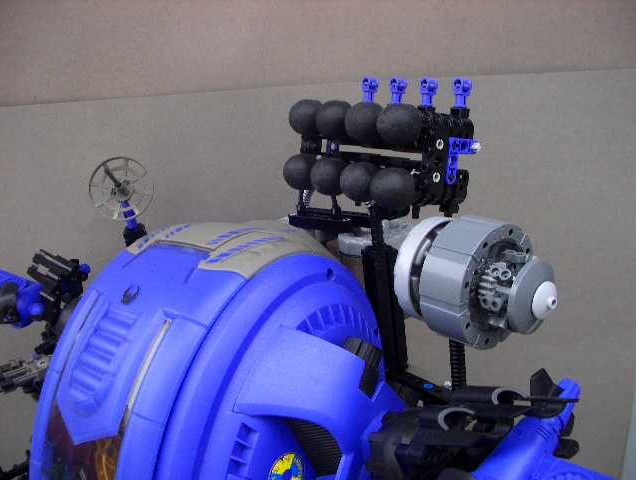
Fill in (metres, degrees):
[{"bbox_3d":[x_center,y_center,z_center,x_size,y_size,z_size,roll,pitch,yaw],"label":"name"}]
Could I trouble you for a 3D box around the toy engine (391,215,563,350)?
[{"bbox_3d":[0.072,0.019,0.278,0.054,0.054,0.065,-5,14,-40],"label":"toy engine"}]

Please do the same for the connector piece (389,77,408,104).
[{"bbox_3d":[0.048,-0.089,0.389,0.008,0.016,0.007,-5,15,-41],"label":"connector piece"}]

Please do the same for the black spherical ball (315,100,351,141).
[{"bbox_3d":[0.010,-0.068,0.367,0.022,0.022,0.022,3,12,-1],"label":"black spherical ball"}]

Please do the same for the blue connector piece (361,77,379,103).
[{"bbox_3d":[0.033,-0.096,0.413,0.008,0.016,0.007,-5,14,-42],"label":"blue connector piece"}]

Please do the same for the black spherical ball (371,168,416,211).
[{"bbox_3d":[0.039,-0.027,0.338,0.022,0.022,0.022,3,12,-1],"label":"black spherical ball"}]

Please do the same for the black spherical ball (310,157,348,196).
[{"bbox_3d":[0.007,-0.036,0.366,0.022,0.022,0.022,2,14,0],"label":"black spherical ball"}]

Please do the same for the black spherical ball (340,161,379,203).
[{"bbox_3d":[0.022,-0.031,0.349,0.022,0.022,0.022,2,14,0],"label":"black spherical ball"}]

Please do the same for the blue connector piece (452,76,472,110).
[{"bbox_3d":[0.079,-0.080,0.354,0.008,0.016,0.007,-5,15,-41],"label":"blue connector piece"}]

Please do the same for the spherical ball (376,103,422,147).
[{"bbox_3d":[0.042,-0.059,0.332,0.022,0.022,0.022,3,12,-1],"label":"spherical ball"}]

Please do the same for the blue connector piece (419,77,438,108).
[{"bbox_3d":[0.063,-0.085,0.372,0.008,0.016,0.007,-5,15,-41],"label":"blue connector piece"}]

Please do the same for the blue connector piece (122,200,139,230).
[{"bbox_3d":[-0.138,-0.019,0.472,0.008,0.024,0.007,-23,16,-38],"label":"blue connector piece"}]

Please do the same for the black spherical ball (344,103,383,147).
[{"bbox_3d":[0.025,-0.062,0.343,0.022,0.022,0.022,2,14,0],"label":"black spherical ball"}]

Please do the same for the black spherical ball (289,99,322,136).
[{"bbox_3d":[-0.006,-0.072,0.384,0.022,0.022,0.022,3,12,-1],"label":"black spherical ball"}]

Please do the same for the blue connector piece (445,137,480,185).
[{"bbox_3d":[0.072,-0.040,0.328,0.024,0.024,0.005,-5,14,-42],"label":"blue connector piece"}]

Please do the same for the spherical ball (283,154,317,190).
[{"bbox_3d":[-0.009,-0.041,0.384,0.022,0.022,0.022,2,14,0],"label":"spherical ball"}]

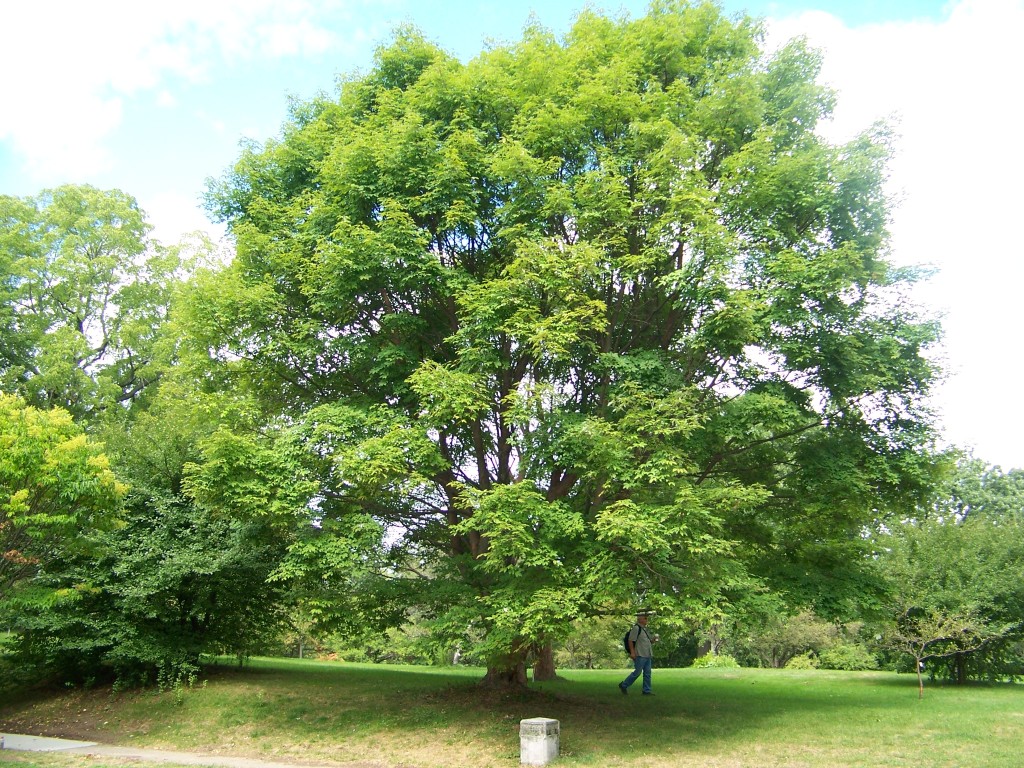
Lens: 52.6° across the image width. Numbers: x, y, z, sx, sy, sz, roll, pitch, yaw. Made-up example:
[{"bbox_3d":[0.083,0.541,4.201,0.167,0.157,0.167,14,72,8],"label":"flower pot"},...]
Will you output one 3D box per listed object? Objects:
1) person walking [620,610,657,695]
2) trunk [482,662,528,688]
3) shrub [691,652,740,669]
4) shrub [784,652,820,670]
[{"bbox_3d":[2.711,5.720,22.100,0.820,1.800,0.600,-3,-13,12],"label":"person walking"},{"bbox_3d":[-0.148,6.644,23.600,1.050,0.660,0.950,0,-13,0],"label":"trunk"},{"bbox_3d":[7.174,9.747,36.500,1.750,0.600,1.300,0,-13,0],"label":"shrub"},{"bbox_3d":[9.926,9.514,35.500,1.200,0.650,1.050,0,-13,0],"label":"shrub"}]

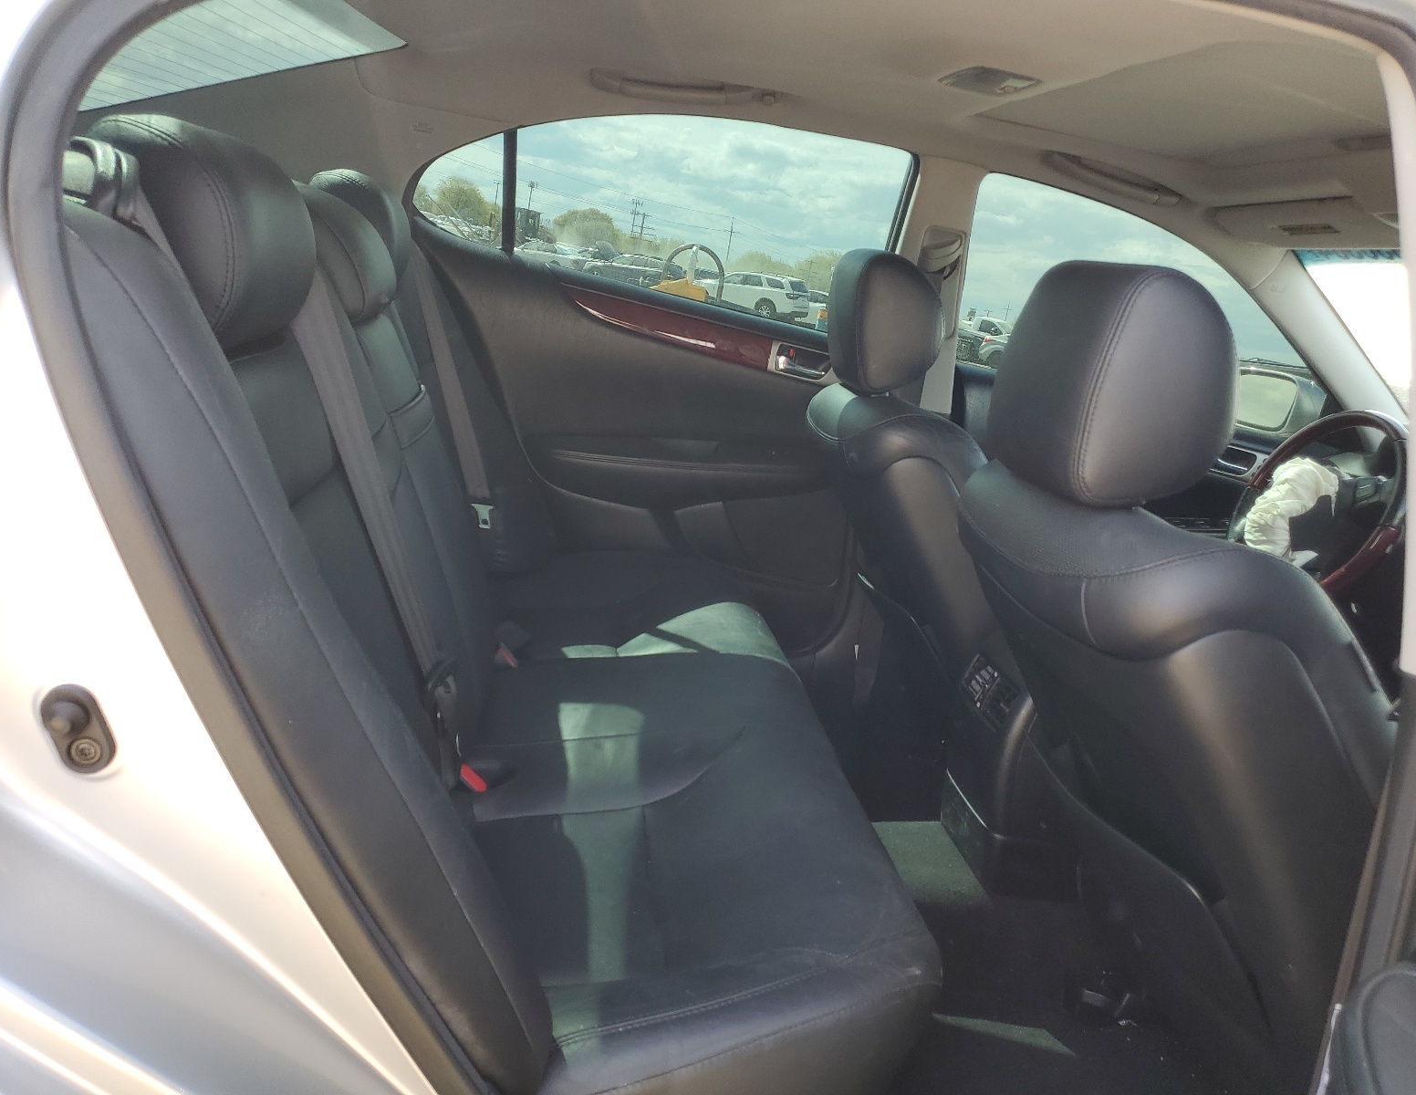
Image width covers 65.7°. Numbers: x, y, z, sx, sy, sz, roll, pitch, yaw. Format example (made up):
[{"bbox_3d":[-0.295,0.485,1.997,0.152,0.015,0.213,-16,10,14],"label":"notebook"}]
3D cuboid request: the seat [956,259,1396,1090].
[{"bbox_3d":[0.644,0.256,1.184,0.840,0.990,0.530,7,14,-10],"label":"seat"}]

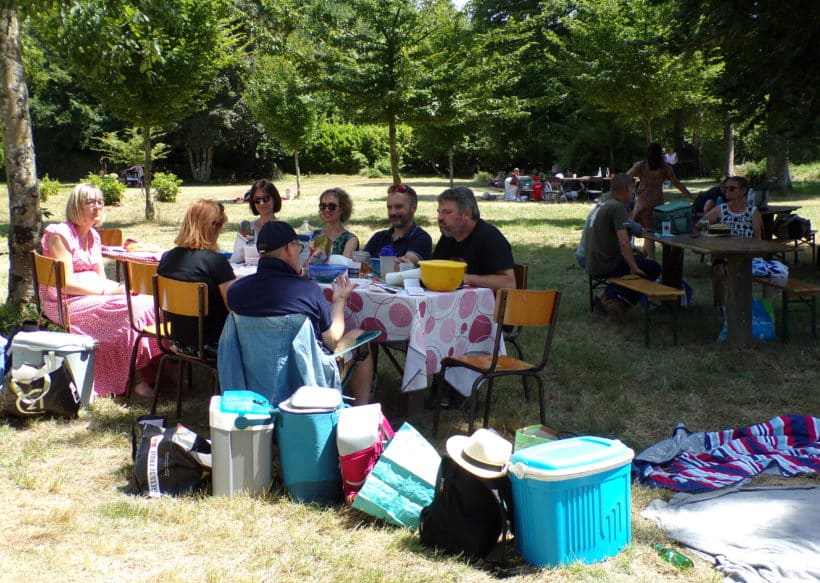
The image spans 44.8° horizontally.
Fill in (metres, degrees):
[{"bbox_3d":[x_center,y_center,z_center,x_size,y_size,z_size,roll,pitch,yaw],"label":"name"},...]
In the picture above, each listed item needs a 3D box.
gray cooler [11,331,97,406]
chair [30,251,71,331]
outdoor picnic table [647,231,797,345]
[{"bbox_3d":[-2.060,0.450,5.770,0.390,0.360,0.310,2,8,16],"label":"gray cooler"},{"bbox_3d":[-2.141,0.192,6.427,0.470,0.820,0.420,-7,11,-42],"label":"chair"},{"bbox_3d":[2.700,-0.093,8.943,0.820,0.770,2.200,0,8,-3],"label":"outdoor picnic table"}]

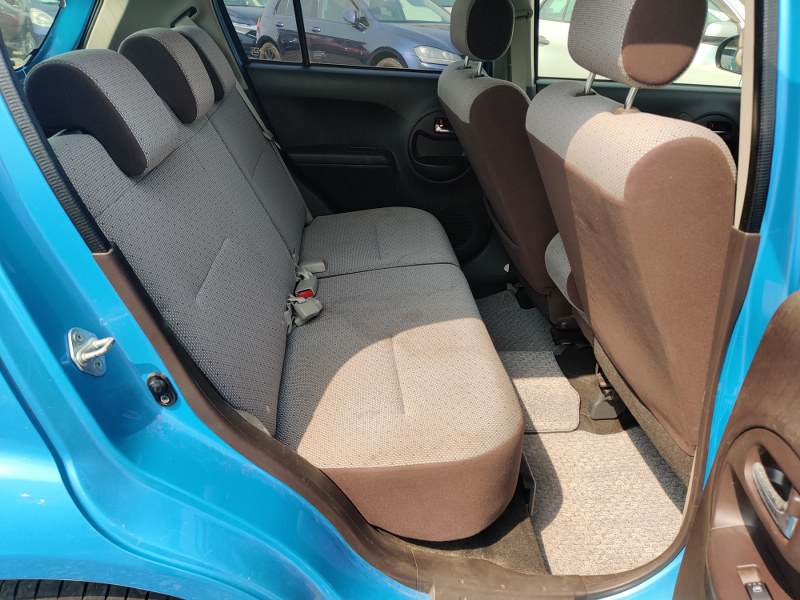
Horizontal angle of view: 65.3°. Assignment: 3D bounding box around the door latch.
[{"bbox_3d":[-0.366,0.060,0.765,0.038,0.073,0.055,-11,27,-1],"label":"door latch"}]

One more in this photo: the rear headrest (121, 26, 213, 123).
[{"bbox_3d":[-0.485,-0.474,1.324,0.125,0.185,0.250,-18,27,3],"label":"rear headrest"}]

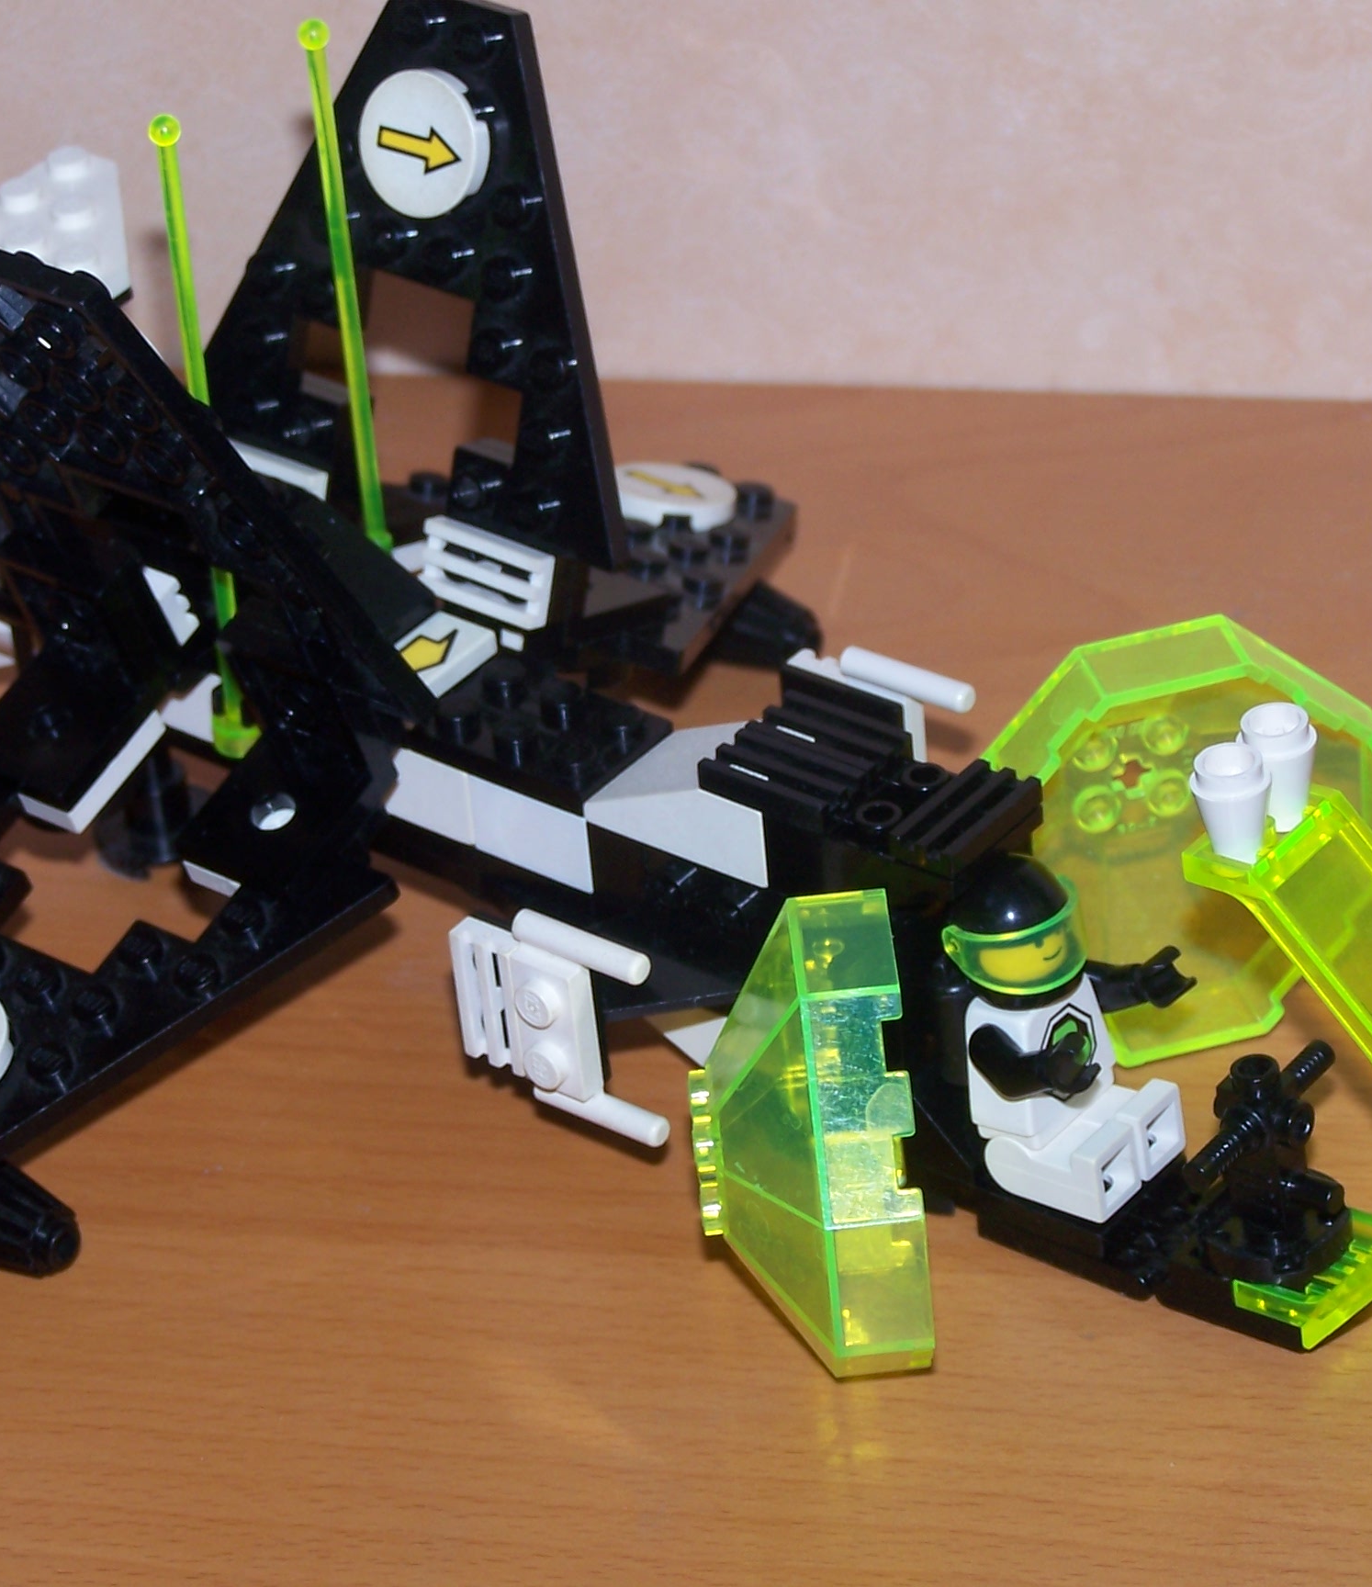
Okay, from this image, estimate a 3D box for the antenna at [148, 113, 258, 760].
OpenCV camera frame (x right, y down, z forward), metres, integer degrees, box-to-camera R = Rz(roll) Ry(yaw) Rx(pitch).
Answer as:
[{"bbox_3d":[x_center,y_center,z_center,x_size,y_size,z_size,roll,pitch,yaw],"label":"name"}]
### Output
[{"bbox_3d":[-0.051,-0.037,0.670,0.007,0.077,0.007,-2,36,2],"label":"antenna"}]

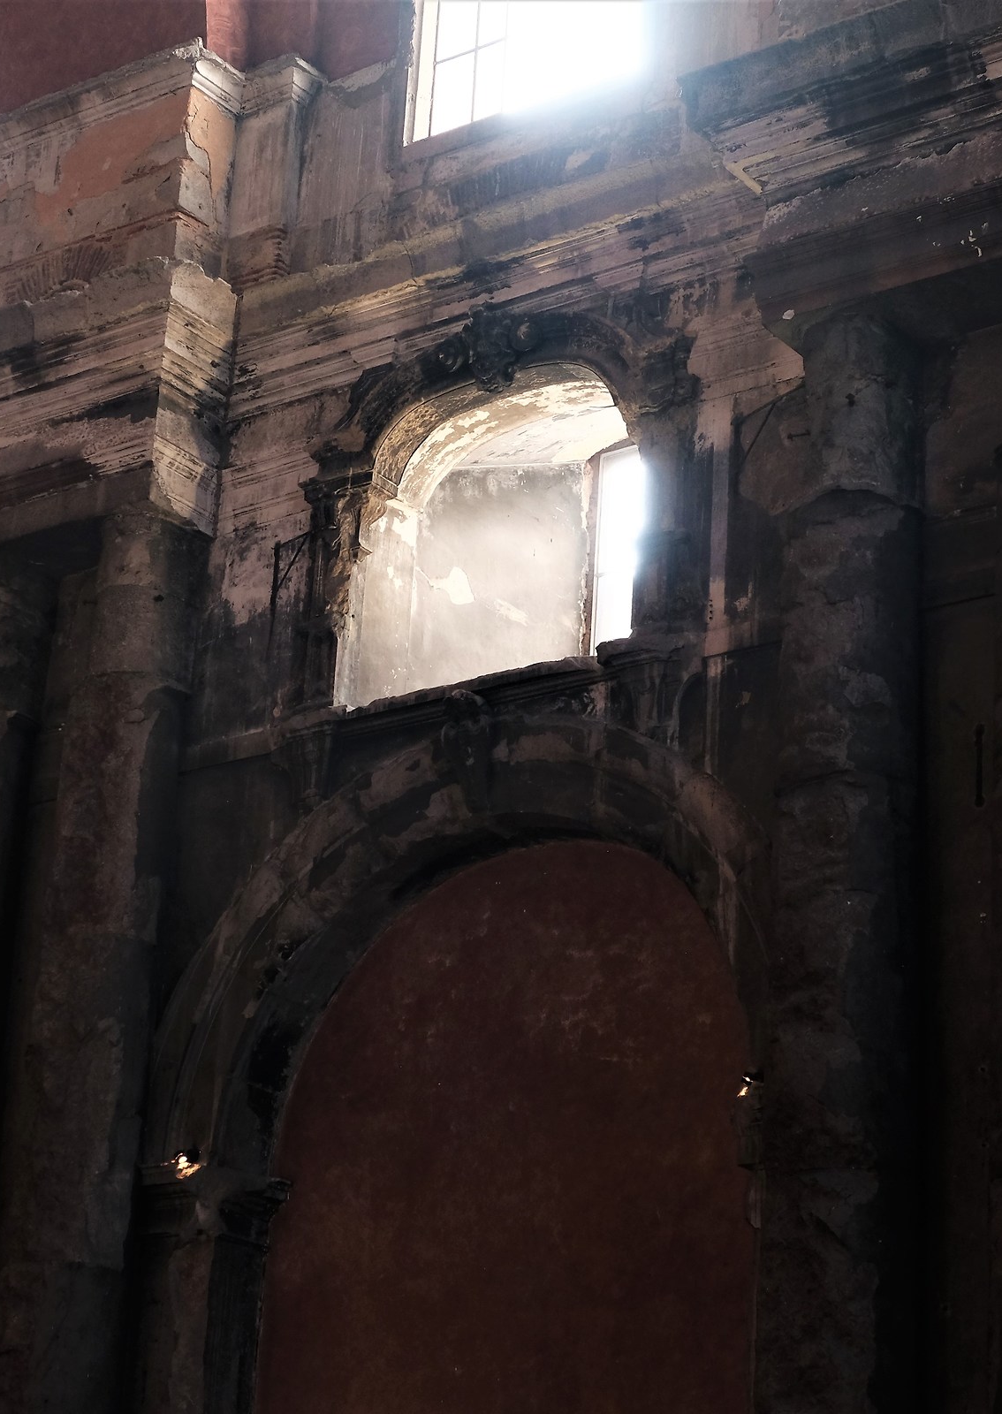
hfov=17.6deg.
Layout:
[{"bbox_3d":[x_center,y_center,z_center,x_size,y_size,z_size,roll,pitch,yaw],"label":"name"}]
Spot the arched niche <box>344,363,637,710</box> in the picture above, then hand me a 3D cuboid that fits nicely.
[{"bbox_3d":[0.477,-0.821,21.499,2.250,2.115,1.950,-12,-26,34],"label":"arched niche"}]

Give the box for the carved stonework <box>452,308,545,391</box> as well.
[{"bbox_3d":[-0.074,-2.299,21.111,0.690,0.645,0.300,-12,-26,34],"label":"carved stonework"}]

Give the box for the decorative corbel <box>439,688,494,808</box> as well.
[{"bbox_3d":[-0.224,0.257,20.121,0.360,0.825,0.330,-12,-26,34],"label":"decorative corbel"}]

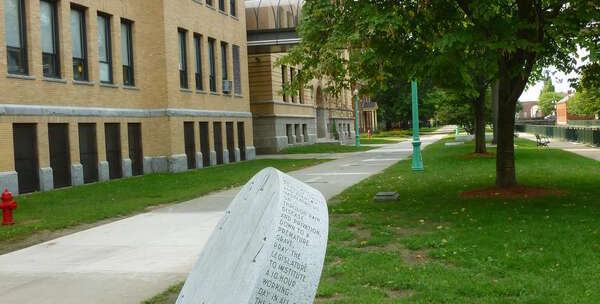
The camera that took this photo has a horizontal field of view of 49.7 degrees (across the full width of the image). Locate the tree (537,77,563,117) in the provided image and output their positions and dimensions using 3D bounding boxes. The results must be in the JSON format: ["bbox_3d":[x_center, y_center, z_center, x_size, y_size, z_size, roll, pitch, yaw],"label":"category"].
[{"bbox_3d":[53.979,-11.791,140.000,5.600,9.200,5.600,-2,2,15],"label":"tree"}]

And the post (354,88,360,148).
[{"bbox_3d":[4.390,-2.544,49.922,0.420,4.600,0.420,-2,2,15],"label":"post"}]

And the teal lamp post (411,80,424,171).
[{"bbox_3d":[3.985,-1.635,22.222,0.420,4.600,0.420,-2,2,15],"label":"teal lamp post"}]

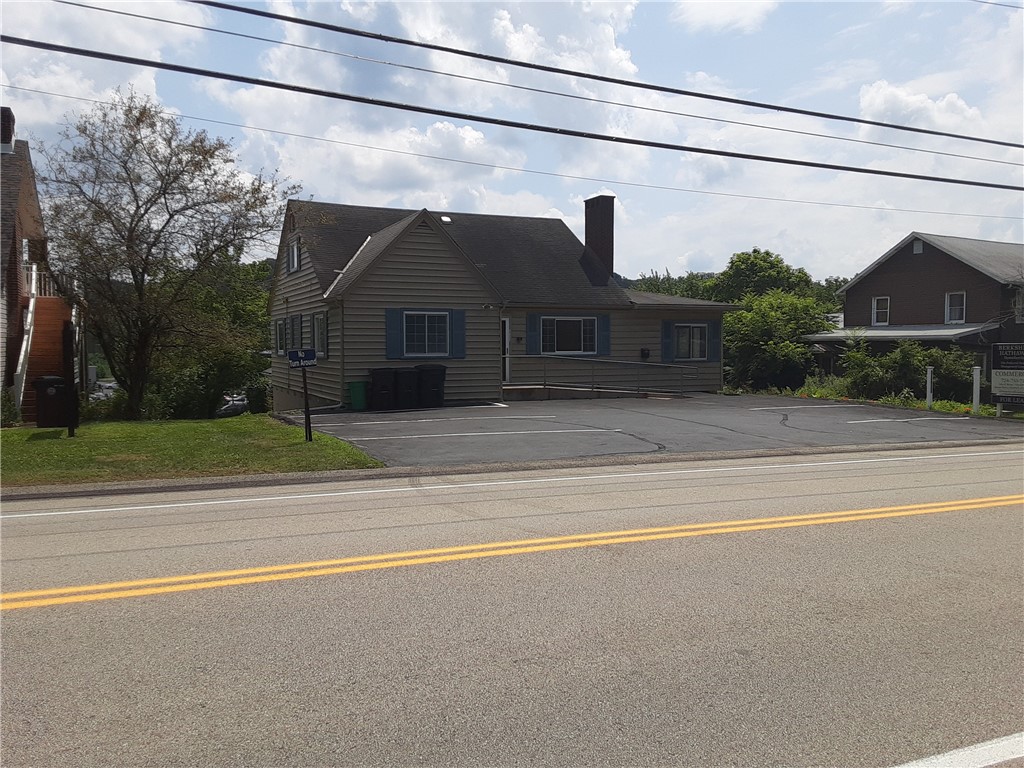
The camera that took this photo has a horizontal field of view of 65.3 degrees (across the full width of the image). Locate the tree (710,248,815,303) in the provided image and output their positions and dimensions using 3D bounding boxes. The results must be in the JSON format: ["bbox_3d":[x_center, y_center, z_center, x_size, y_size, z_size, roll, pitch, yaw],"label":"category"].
[{"bbox_3d":[14.072,-3.140,45.228,7.200,9.000,7.000,-2,3,-26],"label":"tree"}]

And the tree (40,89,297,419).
[{"bbox_3d":[-9.576,-3.607,22.536,7.300,9.300,7.000,-2,3,-26],"label":"tree"}]

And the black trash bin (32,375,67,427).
[{"bbox_3d":[-9.978,0.370,17.400,0.700,1.100,0.780,-2,3,-28],"label":"black trash bin"}]

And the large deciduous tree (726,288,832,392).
[{"bbox_3d":[11.118,-1.735,33.414,4.800,4.500,4.600,-2,3,-26],"label":"large deciduous tree"}]

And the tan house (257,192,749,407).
[{"bbox_3d":[-0.423,-3.298,30.309,15.500,7.900,12.150,-2,3,-26],"label":"tan house"}]

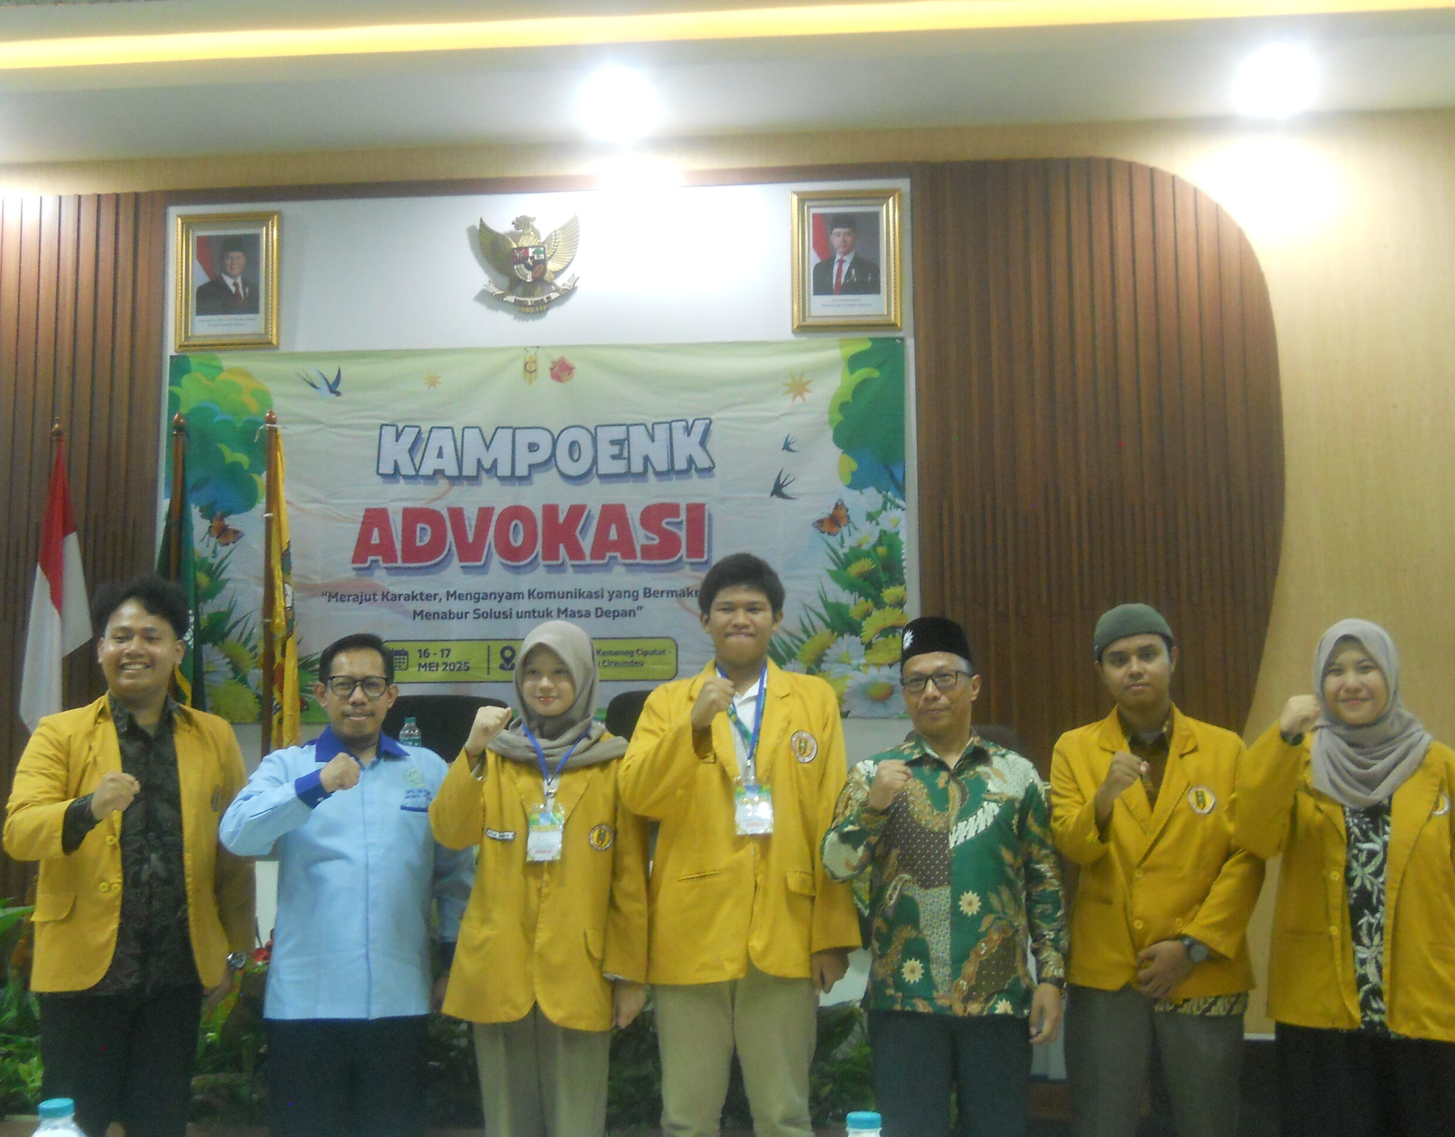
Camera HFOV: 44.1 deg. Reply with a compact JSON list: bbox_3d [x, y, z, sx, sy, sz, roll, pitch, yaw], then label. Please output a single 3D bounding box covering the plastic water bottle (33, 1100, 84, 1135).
[{"bbox_3d":[-0.597,0.586,1.587,0.065,0.220,0.065,-1,-7,5],"label":"plastic water bottle"}]

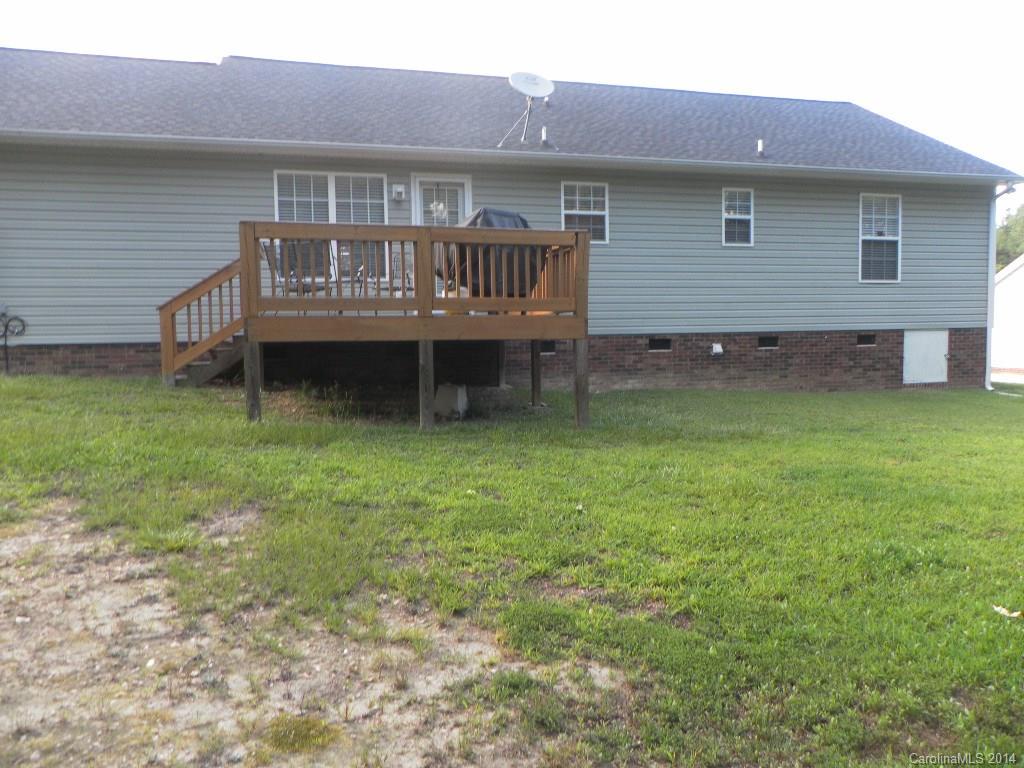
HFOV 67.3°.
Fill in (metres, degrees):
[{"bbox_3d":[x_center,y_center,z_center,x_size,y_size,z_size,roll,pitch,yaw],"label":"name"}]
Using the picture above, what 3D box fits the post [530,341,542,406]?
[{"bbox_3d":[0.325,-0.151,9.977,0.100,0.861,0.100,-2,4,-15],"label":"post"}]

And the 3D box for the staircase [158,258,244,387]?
[{"bbox_3d":[-3.727,-0.788,9.553,1.020,1.560,1.000,-2,7,-15],"label":"staircase"}]

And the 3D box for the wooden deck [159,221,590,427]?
[{"bbox_3d":[-1.925,-0.655,9.657,4.794,2.155,3.690,-2,4,-15],"label":"wooden deck"}]

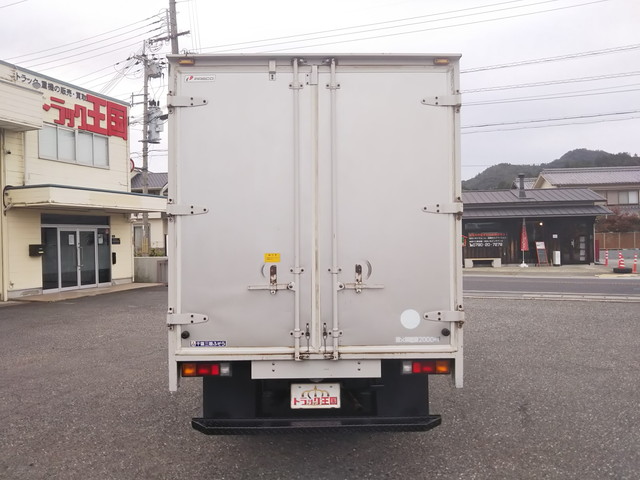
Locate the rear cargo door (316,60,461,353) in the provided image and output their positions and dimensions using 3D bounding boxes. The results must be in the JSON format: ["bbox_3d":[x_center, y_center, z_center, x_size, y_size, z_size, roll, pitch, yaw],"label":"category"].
[{"bbox_3d":[0.445,-0.219,3.580,0.935,1.880,0.080,0,0,-1],"label":"rear cargo door"}]

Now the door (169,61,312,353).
[{"bbox_3d":[-0.501,-0.212,3.560,0.935,1.880,0.080,0,0,-1],"label":"door"}]

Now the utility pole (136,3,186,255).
[{"bbox_3d":[-7.523,-5.039,26.000,2.200,12.200,1.600,0,1,0],"label":"utility pole"}]

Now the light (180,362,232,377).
[{"bbox_3d":[-0.743,0.851,3.630,0.325,0.092,0.070,0,0,-1],"label":"light"}]

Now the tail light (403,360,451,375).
[{"bbox_3d":[0.703,0.841,3.650,0.325,0.092,0.070,0,0,-1],"label":"tail light"}]

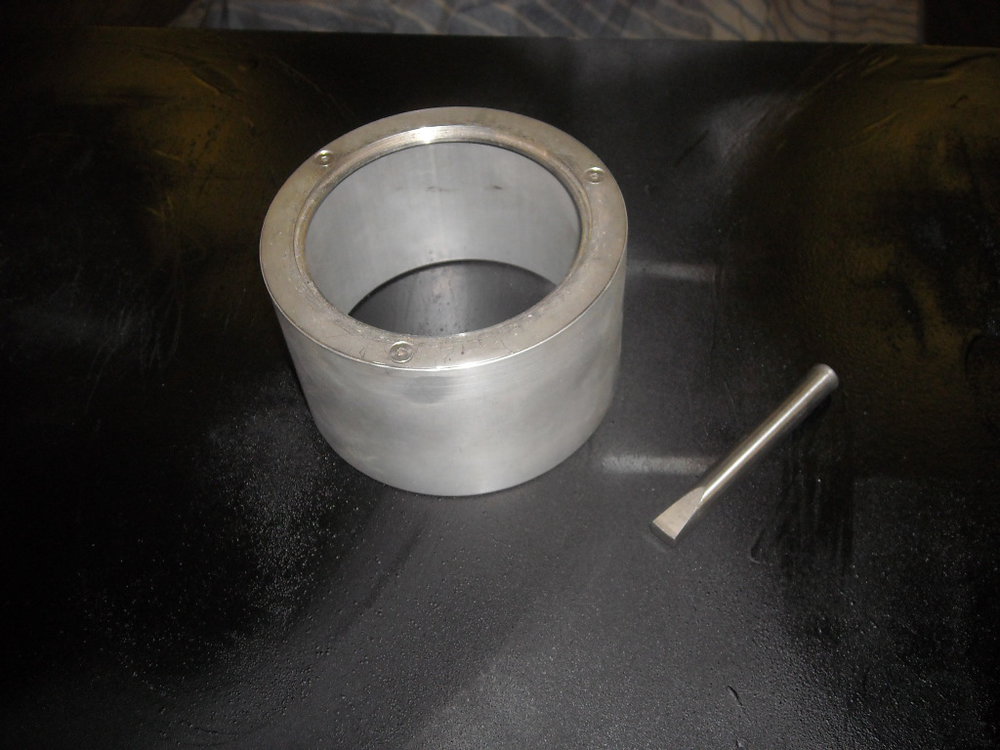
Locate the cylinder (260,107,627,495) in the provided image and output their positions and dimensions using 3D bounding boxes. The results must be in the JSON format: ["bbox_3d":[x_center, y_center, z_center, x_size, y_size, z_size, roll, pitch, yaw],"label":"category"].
[{"bbox_3d":[-0.017,-0.028,0.365,0.122,0.074,0.122,-1,53,2],"label":"cylinder"}]

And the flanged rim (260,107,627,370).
[{"bbox_3d":[-0.018,-0.049,0.337,0.122,0.005,0.122,-3,53,0],"label":"flanged rim"}]

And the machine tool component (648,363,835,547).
[{"bbox_3d":[0.089,0.026,0.358,0.093,0.011,0.012,-38,60,-23],"label":"machine tool component"}]

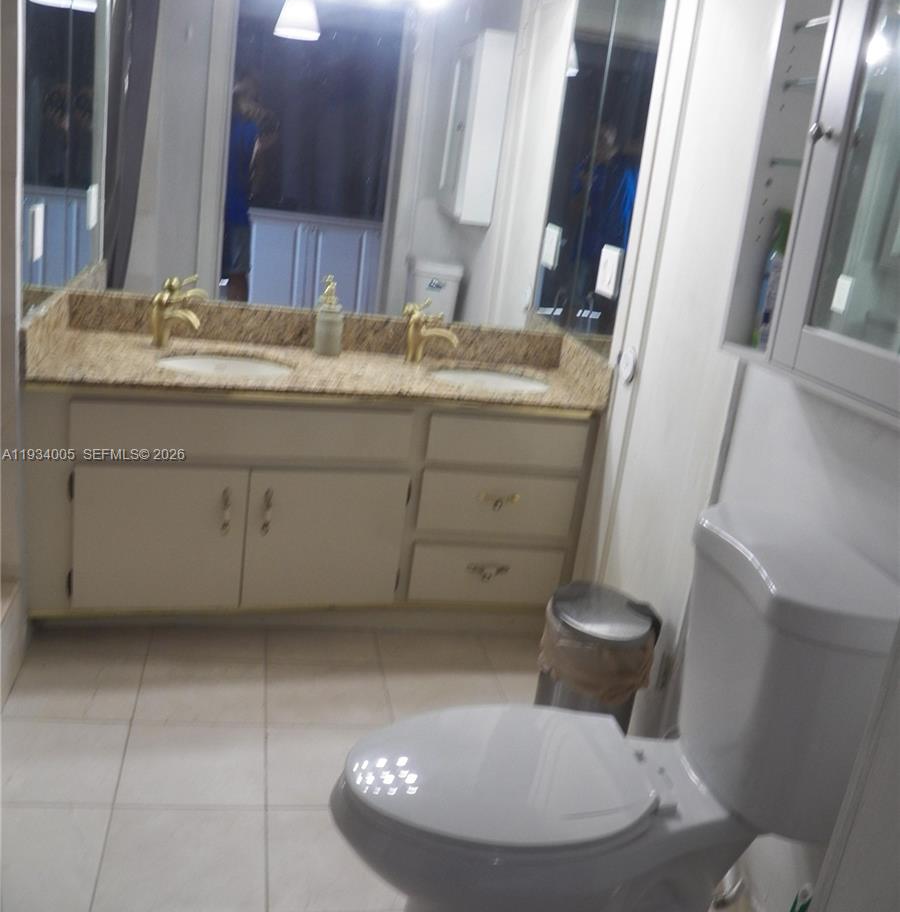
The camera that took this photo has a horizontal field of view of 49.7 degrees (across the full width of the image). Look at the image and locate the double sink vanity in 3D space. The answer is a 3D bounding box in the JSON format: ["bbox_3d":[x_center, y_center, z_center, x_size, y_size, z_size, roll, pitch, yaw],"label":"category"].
[{"bbox_3d":[-0.405,0.035,2.845,1.514,0.814,0.600,2,18,-19],"label":"double sink vanity"}]

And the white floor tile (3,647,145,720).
[{"bbox_3d":[-0.904,0.555,2.331,0.303,0.010,0.294,5,17,-12],"label":"white floor tile"}]

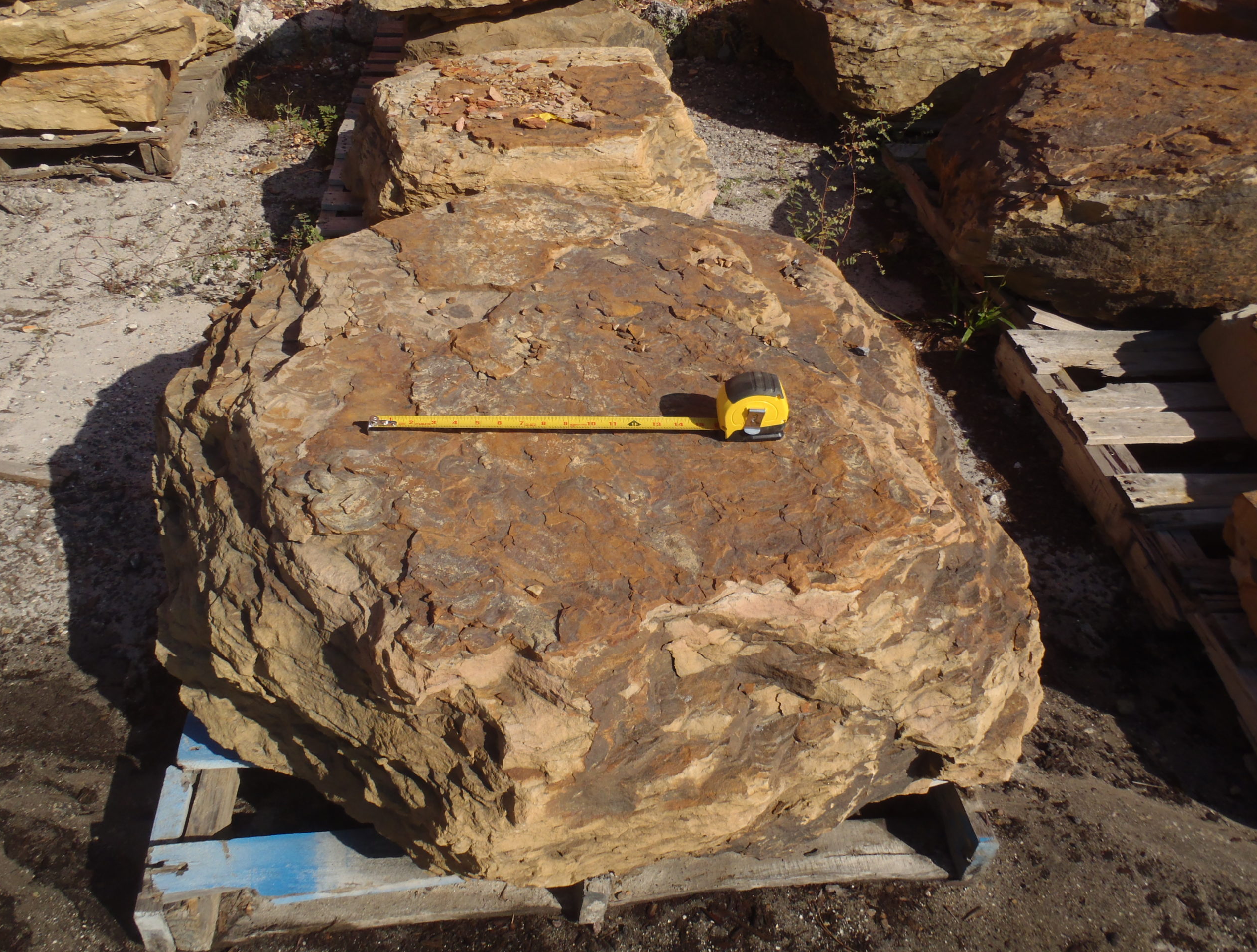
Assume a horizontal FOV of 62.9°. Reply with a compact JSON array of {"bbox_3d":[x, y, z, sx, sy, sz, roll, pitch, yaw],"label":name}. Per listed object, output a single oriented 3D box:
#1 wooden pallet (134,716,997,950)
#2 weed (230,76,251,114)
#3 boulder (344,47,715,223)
[{"bbox_3d":[-0.121,0.141,1.708,1.016,0.120,1.200,-2,38,-7],"label":"wooden pallet"},{"bbox_3d":[-1.339,-1.324,3.551,0.075,0.120,0.075,2,37,-1],"label":"weed"},{"bbox_3d":[-0.255,-0.902,2.758,0.880,0.270,0.890,-1,37,-5],"label":"boulder"}]

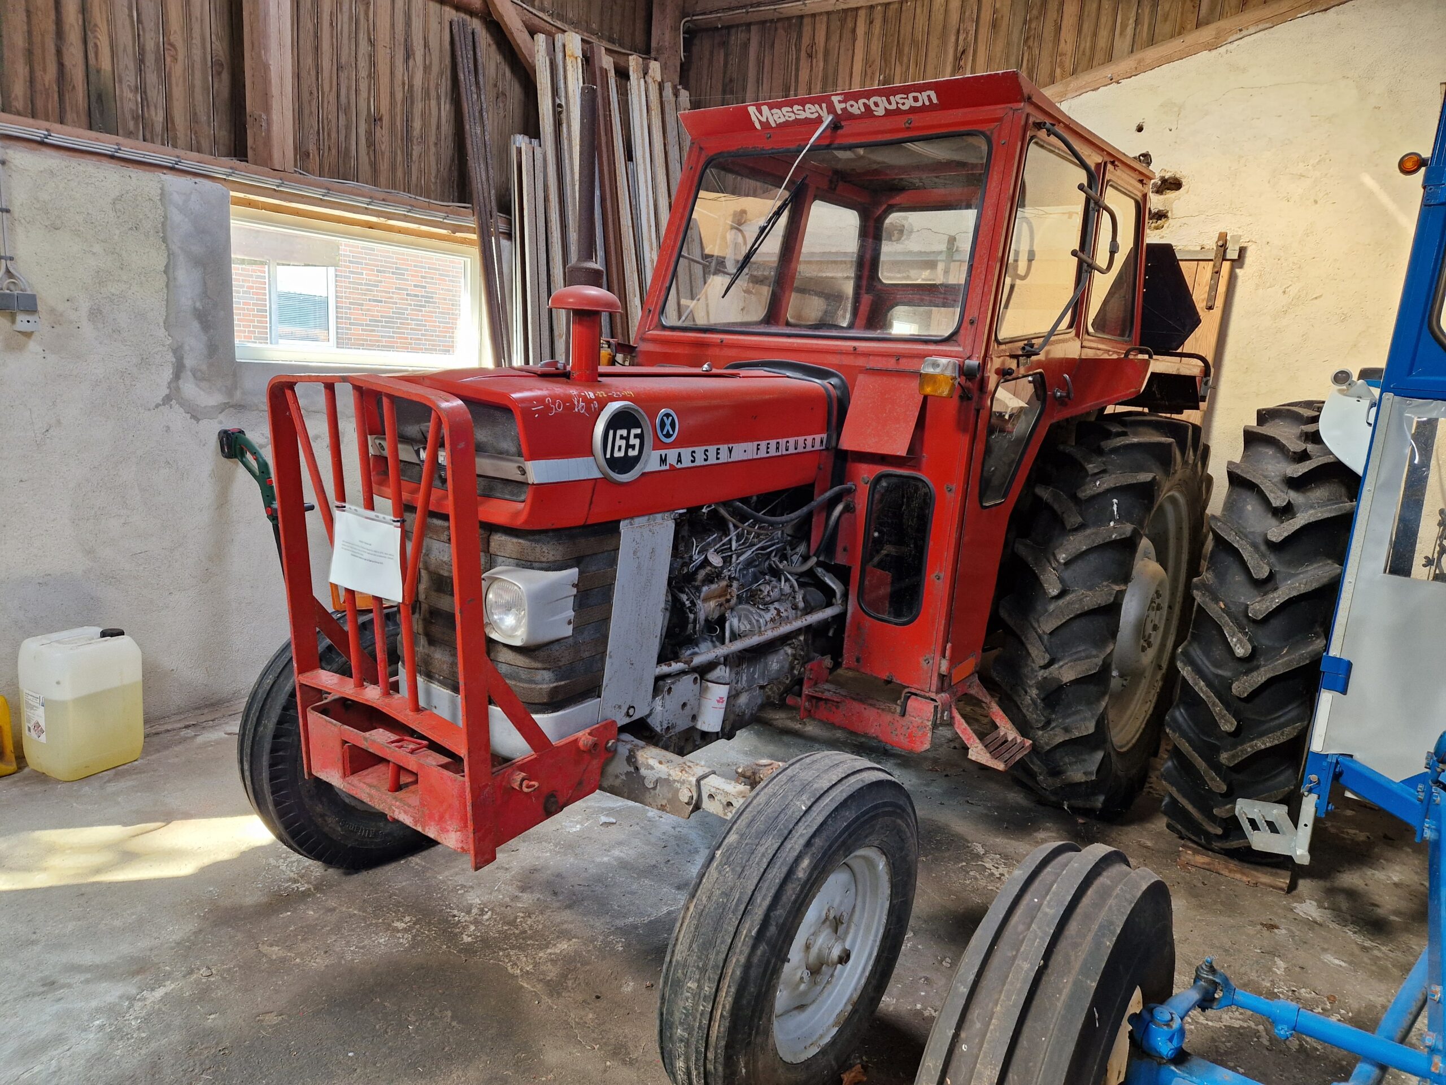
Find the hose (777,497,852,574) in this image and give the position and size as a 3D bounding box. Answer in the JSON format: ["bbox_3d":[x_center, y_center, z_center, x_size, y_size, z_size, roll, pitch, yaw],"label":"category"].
[{"bbox_3d":[0.253,-0.016,2.715,0.090,0.200,0.280,12,14,38],"label":"hose"}]

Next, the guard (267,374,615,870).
[{"bbox_3d":[-0.585,0.100,2.081,0.600,0.935,0.420,12,18,35],"label":"guard"}]

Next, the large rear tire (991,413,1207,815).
[{"bbox_3d":[1.451,0.259,3.607,0.350,1.480,1.480,12,14,37],"label":"large rear tire"}]

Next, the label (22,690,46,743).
[{"bbox_3d":[-2.341,0.592,3.270,0.120,0.170,0.004,9,12,26],"label":"label"}]

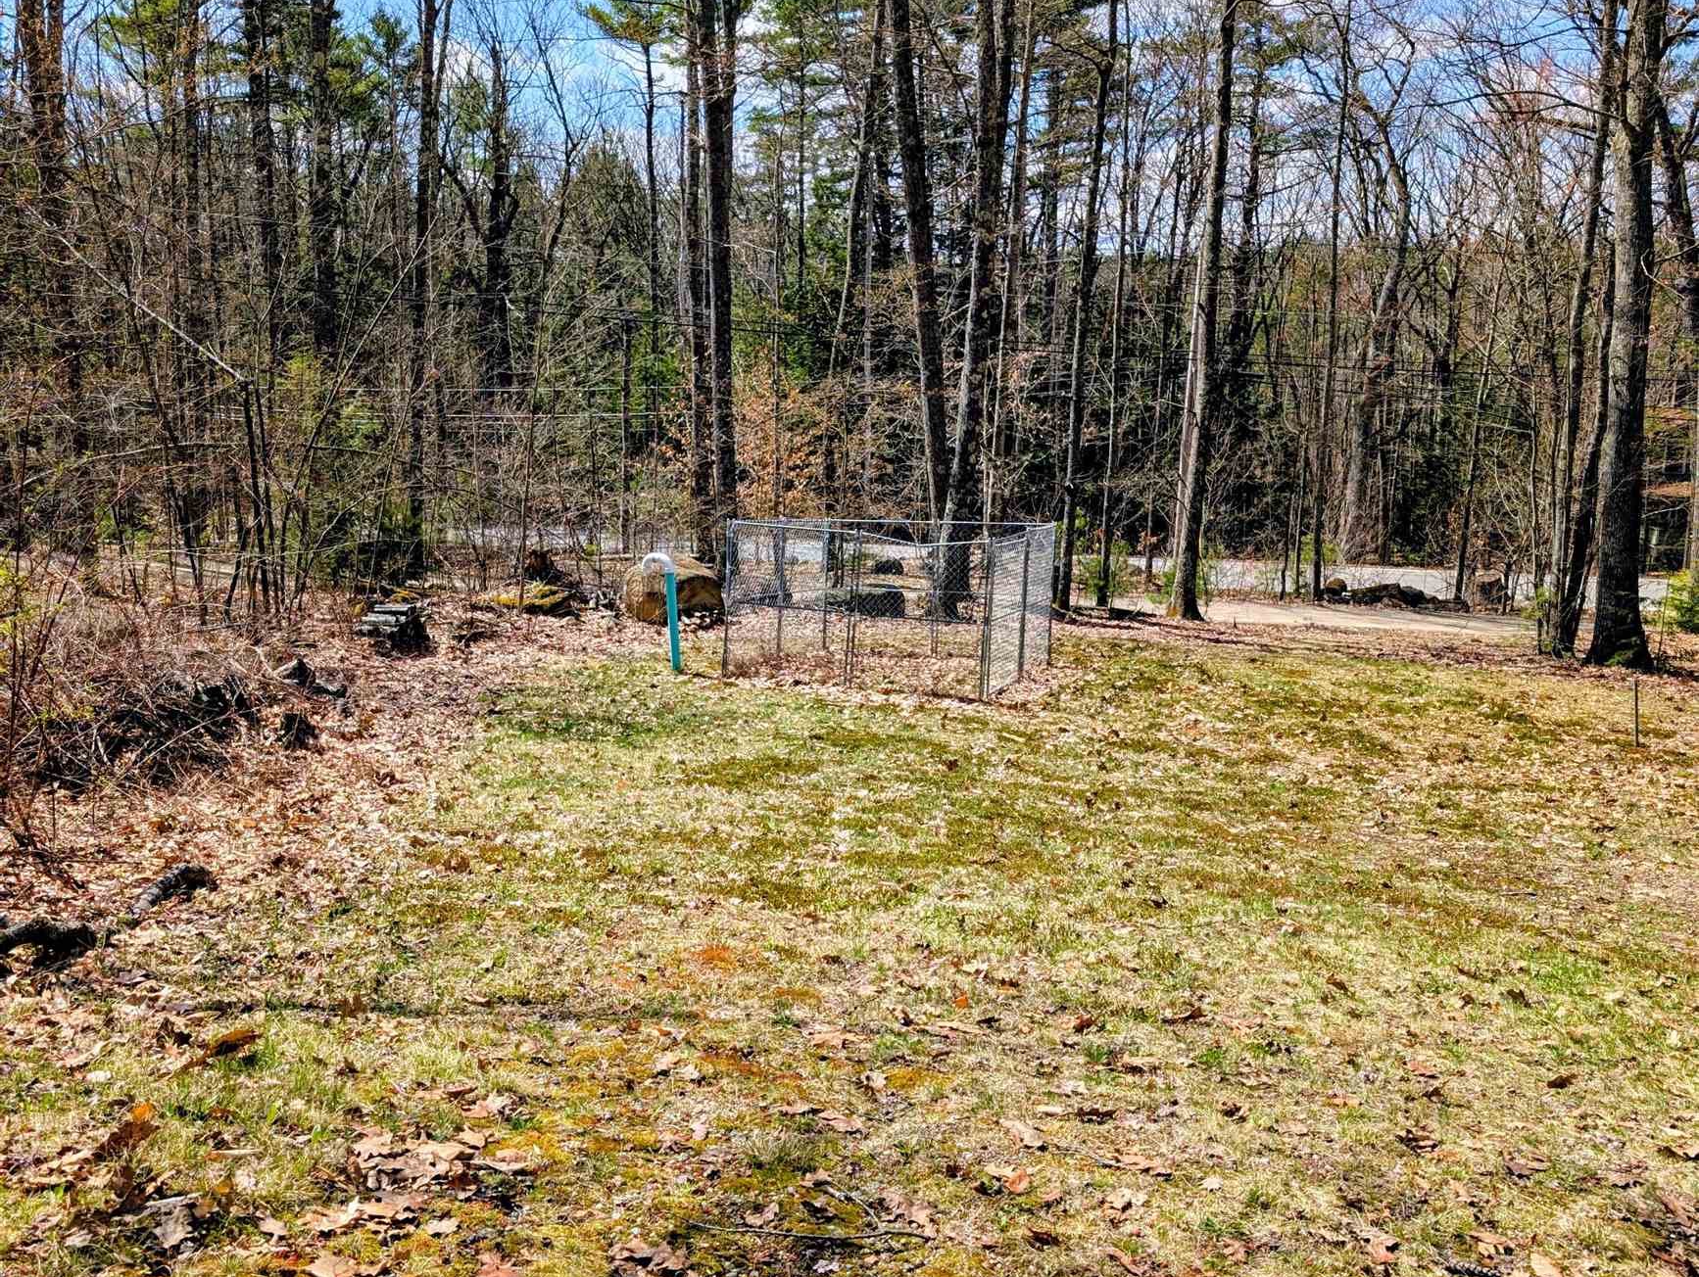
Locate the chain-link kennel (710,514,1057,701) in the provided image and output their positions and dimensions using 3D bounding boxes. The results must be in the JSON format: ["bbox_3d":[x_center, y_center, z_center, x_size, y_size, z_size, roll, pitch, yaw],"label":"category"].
[{"bbox_3d":[0.605,-0.507,19.200,3.100,1.830,3.150,4,8,20],"label":"chain-link kennel"}]

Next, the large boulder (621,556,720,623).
[{"bbox_3d":[-2.664,-0.788,23.900,1.480,1.000,1.250,1,7,-3],"label":"large boulder"}]

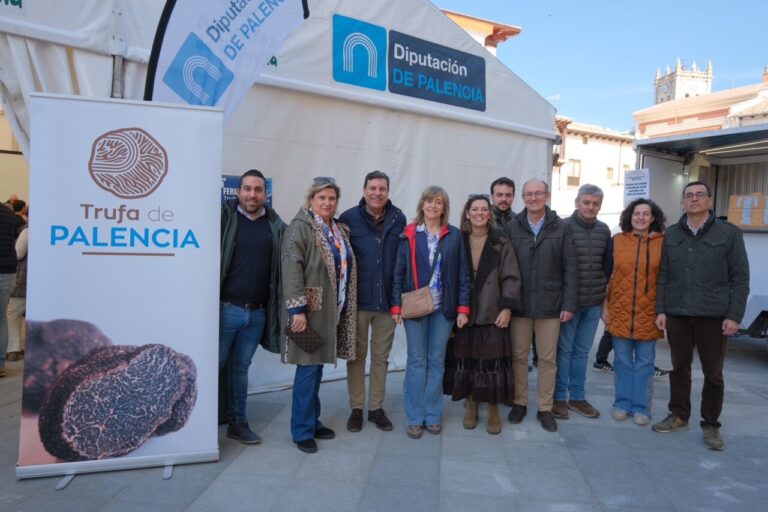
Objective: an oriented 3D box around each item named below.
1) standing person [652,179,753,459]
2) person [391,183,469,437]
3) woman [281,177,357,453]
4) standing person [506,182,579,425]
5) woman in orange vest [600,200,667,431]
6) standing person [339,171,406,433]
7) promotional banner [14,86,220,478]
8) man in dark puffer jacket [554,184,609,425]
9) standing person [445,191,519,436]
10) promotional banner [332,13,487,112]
[{"bbox_3d":[2.174,0.372,3.506,0.590,1.760,0.400,3,2,38],"label":"standing person"},{"bbox_3d":[0.320,0.360,3.522,0.540,1.680,0.350,2,2,0],"label":"person"},{"bbox_3d":[-0.405,0.347,3.264,0.510,1.680,0.420,1,2,-30],"label":"woman"},{"bbox_3d":[1.140,0.332,3.730,0.550,1.770,0.370,2,2,20],"label":"standing person"},{"bbox_3d":[1.910,0.400,3.889,0.490,1.670,0.340,2,2,22],"label":"woman in orange vest"},{"bbox_3d":[-0.059,0.298,3.583,0.560,1.780,0.360,1,2,-5],"label":"standing person"},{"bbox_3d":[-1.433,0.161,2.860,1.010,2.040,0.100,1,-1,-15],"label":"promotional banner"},{"bbox_3d":[1.552,0.338,3.962,0.530,1.770,0.340,2,2,18],"label":"man in dark puffer jacket"},{"bbox_3d":[0.697,0.383,3.622,0.540,1.650,0.370,2,2,14],"label":"standing person"},{"bbox_3d":[0.343,-1.909,5.224,1.980,0.620,0.040,1,2,-34],"label":"promotional banner"}]

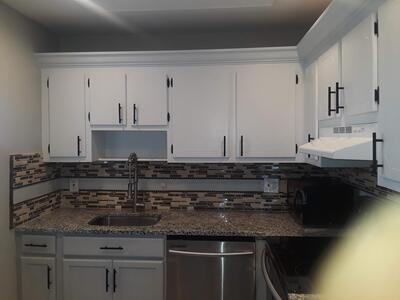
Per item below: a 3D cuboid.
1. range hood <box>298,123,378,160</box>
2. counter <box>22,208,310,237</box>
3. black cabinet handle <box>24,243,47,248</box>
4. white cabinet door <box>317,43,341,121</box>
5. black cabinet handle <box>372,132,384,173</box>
[{"bbox_3d":[0.793,-0.045,1.625,0.455,0.147,0.763,0,2,5],"label":"range hood"},{"bbox_3d":[-0.160,0.543,2.480,2.243,0.033,0.655,0,2,5],"label":"counter"},{"bbox_3d":[-1.130,0.661,2.245,0.150,0.012,0.038,0,2,5],"label":"black cabinet handle"},{"bbox_3d":[0.731,-0.367,1.819,0.020,0.388,0.334,0,2,5],"label":"white cabinet door"},{"bbox_3d":[0.641,0.012,1.162,0.038,0.150,0.012,0,2,5],"label":"black cabinet handle"}]

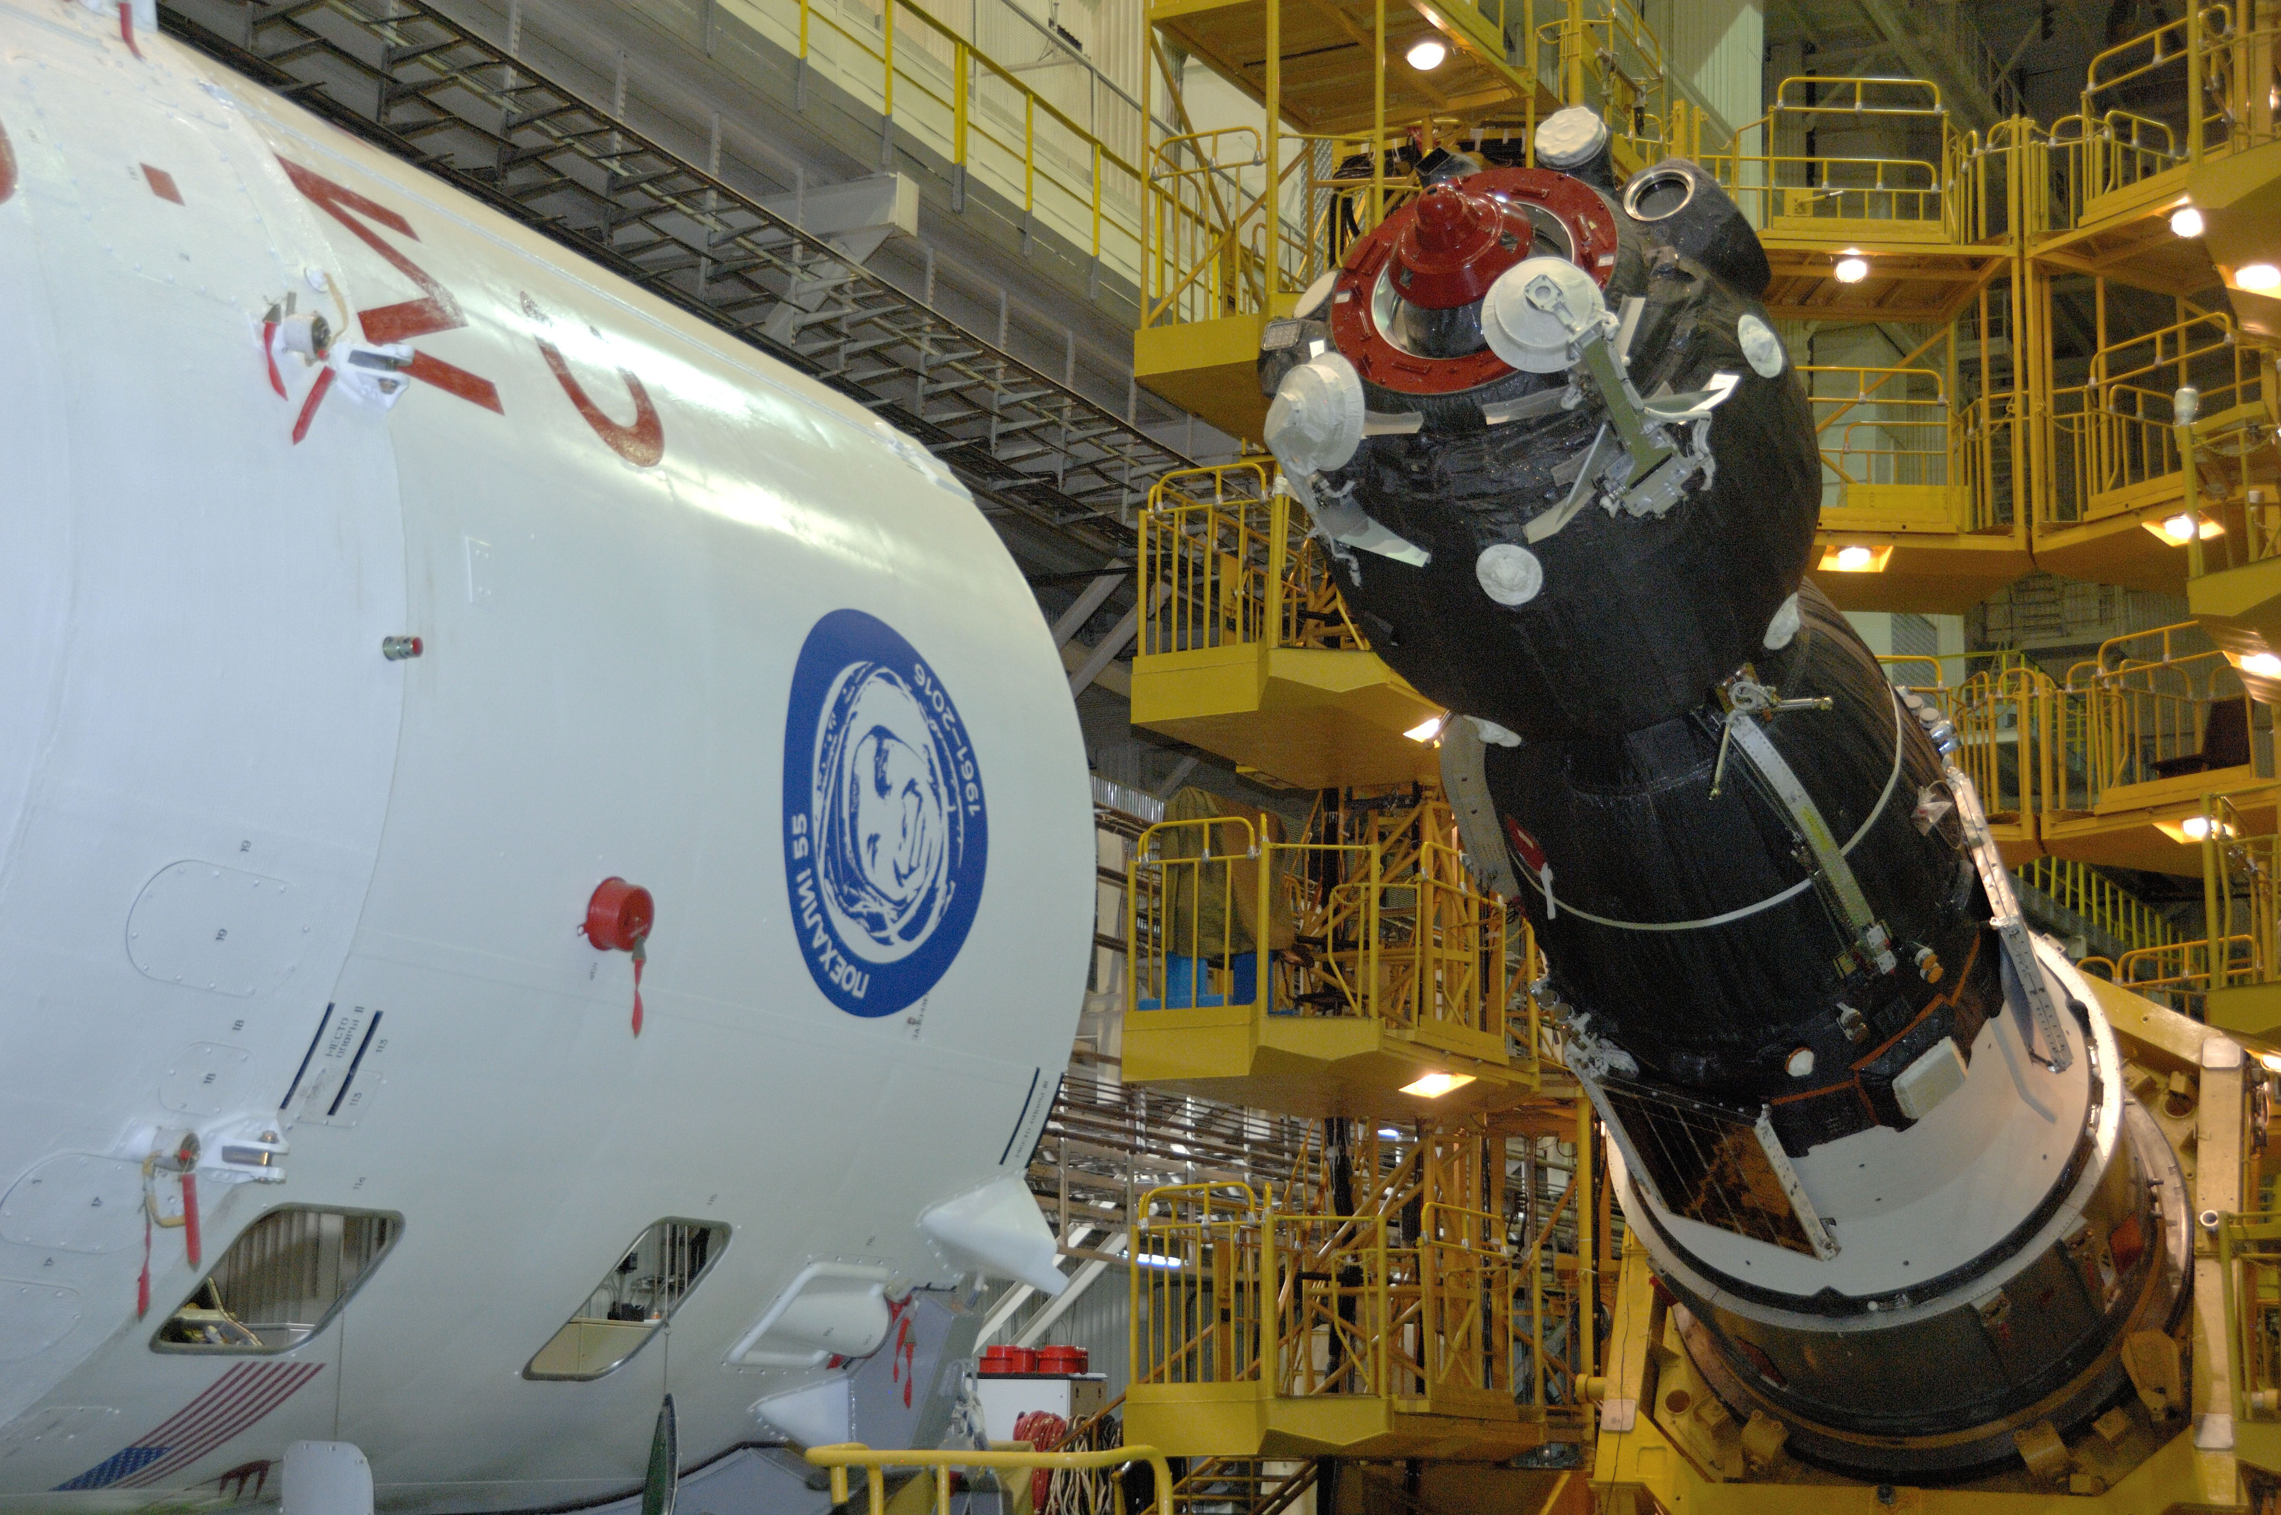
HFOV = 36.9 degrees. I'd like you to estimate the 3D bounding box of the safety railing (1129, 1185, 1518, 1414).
[{"bbox_3d":[1.210,3.350,20.900,1.420,1.250,2.400,-6,-14,32],"label":"safety railing"}]

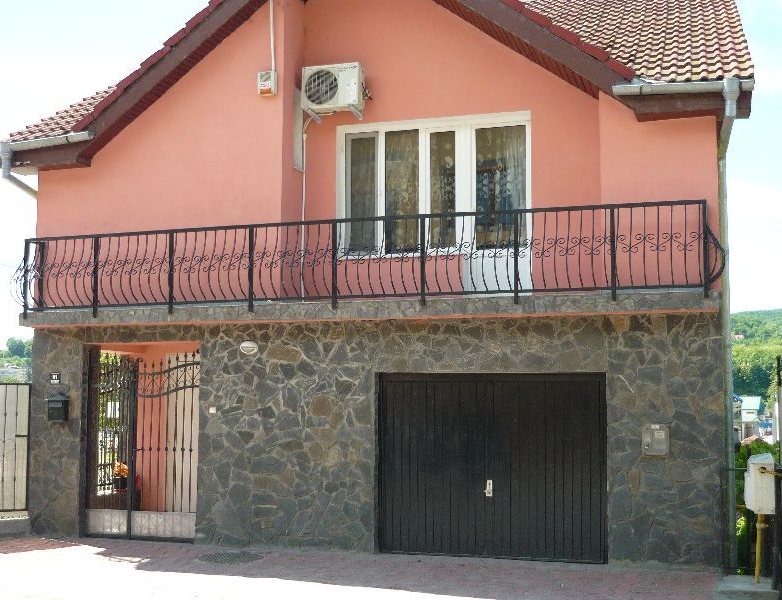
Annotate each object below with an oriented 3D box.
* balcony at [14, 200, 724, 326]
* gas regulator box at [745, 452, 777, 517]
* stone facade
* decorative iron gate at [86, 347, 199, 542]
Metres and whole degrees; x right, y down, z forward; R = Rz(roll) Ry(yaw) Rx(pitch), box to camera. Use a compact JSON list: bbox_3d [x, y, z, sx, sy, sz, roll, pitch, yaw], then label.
[{"bbox_3d":[-0.738,-0.396,11.842,8.763,0.993,0.449,-2,-5,18],"label":"balcony"},{"bbox_3d":[3.615,1.798,9.964,0.280,0.600,0.250,-1,-5,9],"label":"gas regulator box"},{"bbox_3d":[-0.553,1.596,11.993,8.528,2.656,0.300,-2,-5,18],"label":"stone facade"},{"bbox_3d":[-3.141,1.821,12.802,1.606,2.349,0.080,-2,-5,18],"label":"decorative iron gate"}]

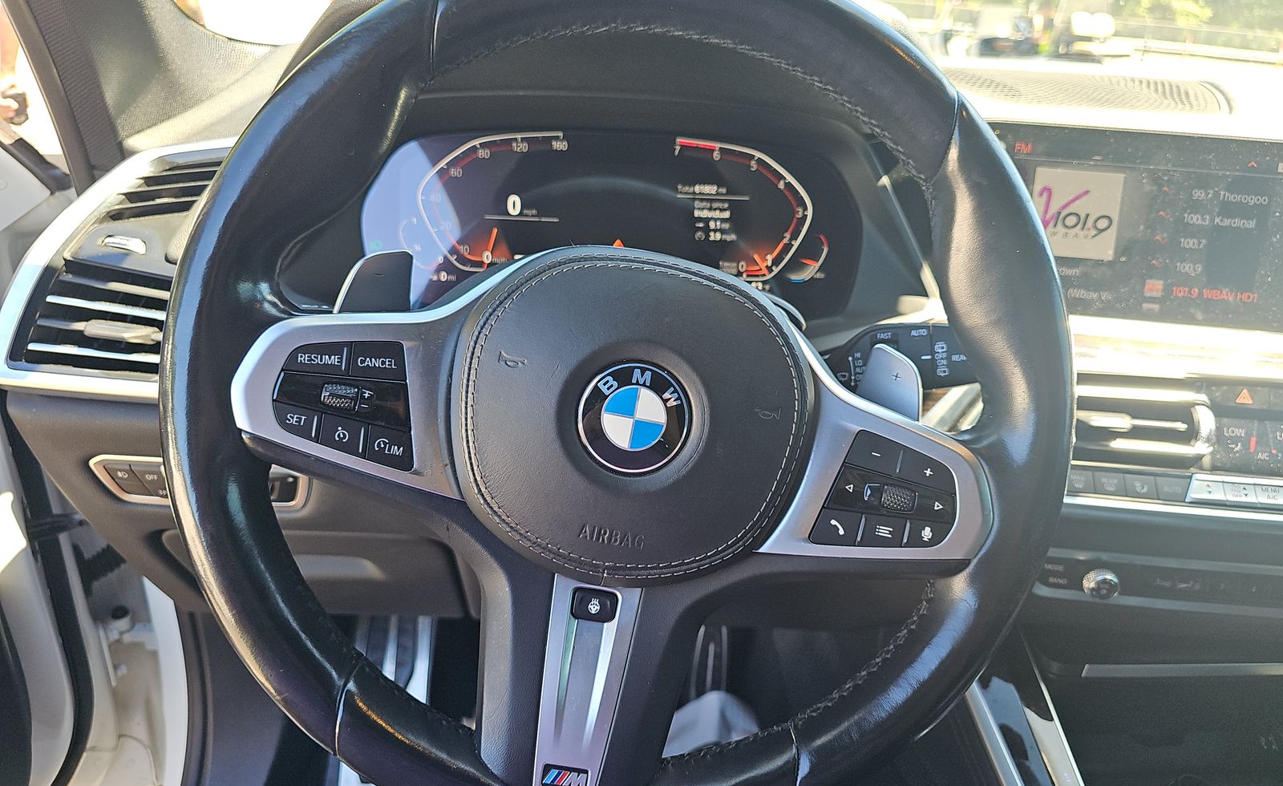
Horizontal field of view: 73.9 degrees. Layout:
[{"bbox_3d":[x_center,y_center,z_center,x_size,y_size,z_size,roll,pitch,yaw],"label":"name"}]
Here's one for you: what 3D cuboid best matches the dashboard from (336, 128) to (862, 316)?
[{"bbox_3d":[-0.021,-0.110,0.565,0.330,0.125,0.050,2,2,-3],"label":"dashboard"}]

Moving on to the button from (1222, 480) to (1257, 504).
[{"bbox_3d":[0.359,0.060,0.515,0.019,0.014,0.009,5,-17,-2],"label":"button"}]

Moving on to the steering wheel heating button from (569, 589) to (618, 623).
[{"bbox_3d":[-0.020,0.090,0.364,0.018,0.013,0.006,8,-1,-5],"label":"steering wheel heating button"}]

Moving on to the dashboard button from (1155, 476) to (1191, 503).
[{"bbox_3d":[0.319,0.059,0.515,0.021,0.014,0.008,5,-17,-2],"label":"dashboard button"}]

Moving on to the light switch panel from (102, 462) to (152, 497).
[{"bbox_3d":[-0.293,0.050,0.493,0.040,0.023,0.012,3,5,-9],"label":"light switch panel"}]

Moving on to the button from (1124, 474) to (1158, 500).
[{"bbox_3d":[0.300,0.057,0.515,0.019,0.013,0.008,5,-17,-2],"label":"button"}]

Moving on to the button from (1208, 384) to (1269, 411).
[{"bbox_3d":[0.364,0.003,0.523,0.036,0.013,0.008,5,-6,-2],"label":"button"}]

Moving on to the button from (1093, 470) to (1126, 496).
[{"bbox_3d":[0.281,0.056,0.515,0.019,0.013,0.008,5,-17,-2],"label":"button"}]

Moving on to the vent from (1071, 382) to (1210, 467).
[{"bbox_3d":[0.298,0.020,0.530,0.100,0.056,0.035,5,-6,-2],"label":"vent"}]

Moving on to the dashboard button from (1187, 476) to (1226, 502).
[{"bbox_3d":[0.340,0.059,0.515,0.020,0.014,0.009,5,-17,-2],"label":"dashboard button"}]

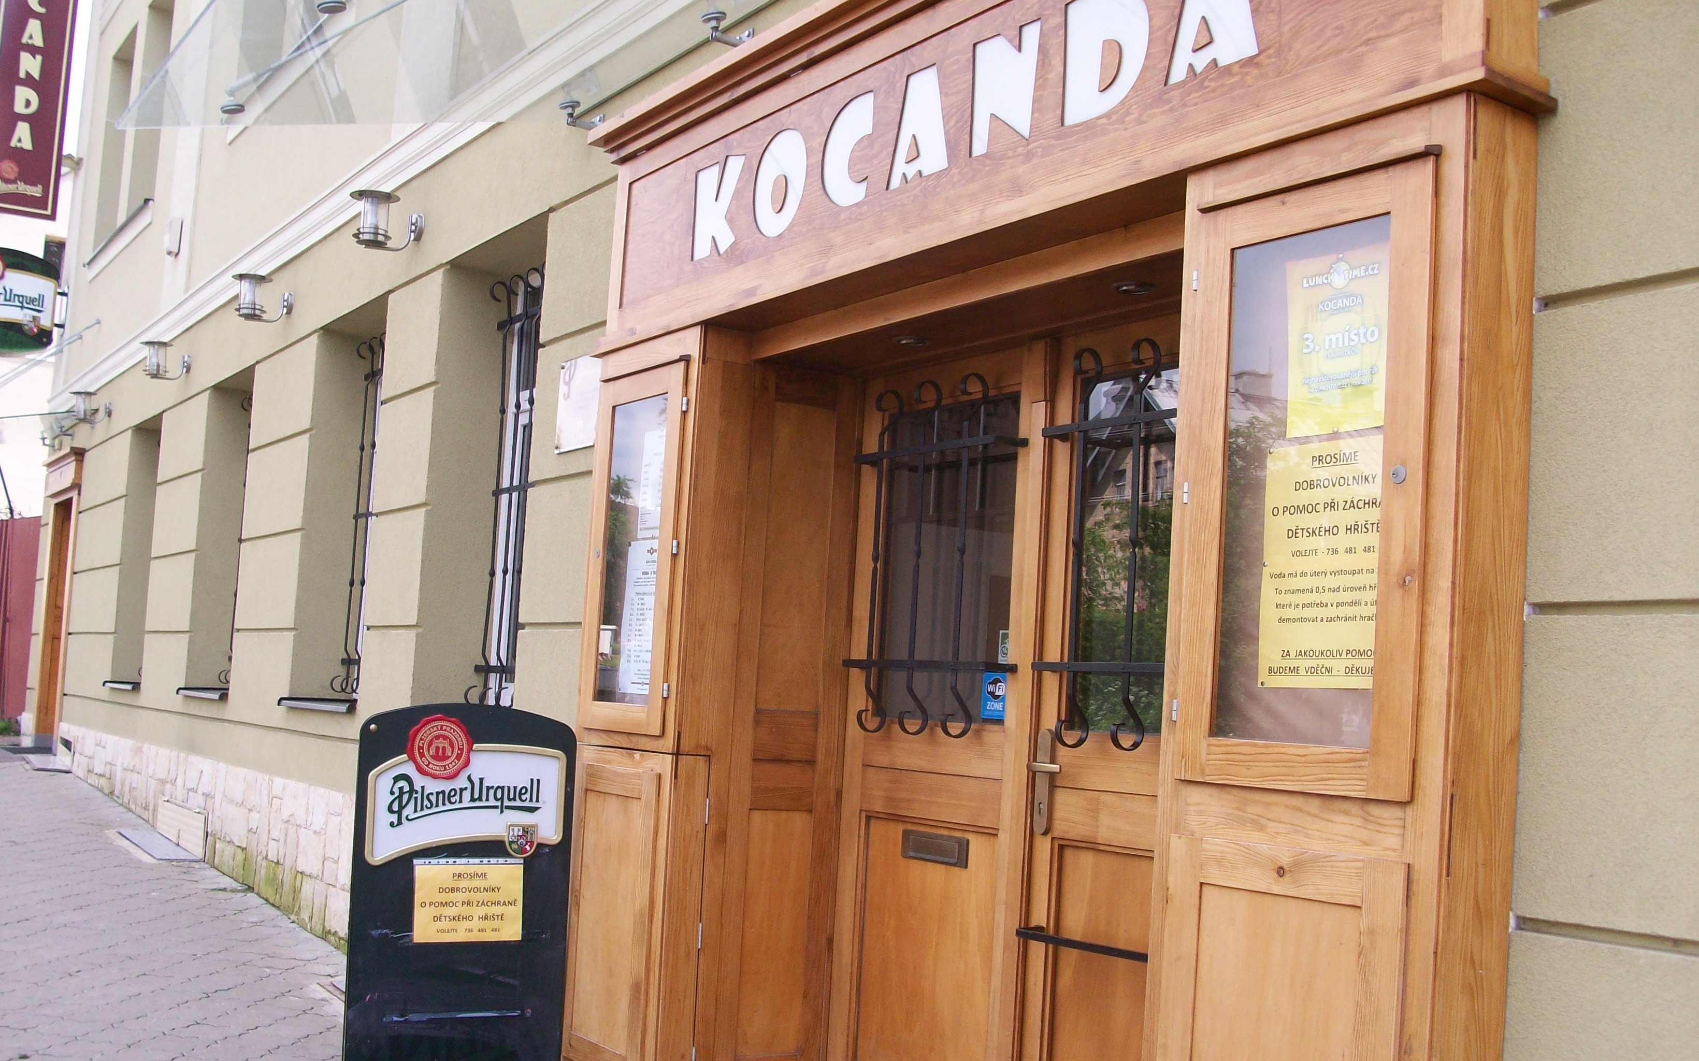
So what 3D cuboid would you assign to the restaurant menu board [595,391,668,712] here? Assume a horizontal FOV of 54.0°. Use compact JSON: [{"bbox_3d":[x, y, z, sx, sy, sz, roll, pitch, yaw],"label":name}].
[{"bbox_3d":[-0.607,0.056,4.717,0.060,0.880,0.360,8,-7,-34],"label":"restaurant menu board"}]

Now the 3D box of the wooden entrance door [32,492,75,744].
[{"bbox_3d":[-6.554,0.749,13.798,0.140,2.060,1.020,8,-7,-34],"label":"wooden entrance door"}]

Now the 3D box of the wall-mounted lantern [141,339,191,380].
[{"bbox_3d":[-4.324,-1.070,10.529,0.310,0.240,0.210,8,-7,-34],"label":"wall-mounted lantern"}]

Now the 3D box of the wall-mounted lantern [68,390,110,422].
[{"bbox_3d":[-5.812,-0.927,12.729,0.310,0.240,0.210,8,-7,-34],"label":"wall-mounted lantern"}]

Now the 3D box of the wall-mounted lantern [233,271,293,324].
[{"bbox_3d":[-3.041,-1.194,8.632,0.310,0.240,0.210,8,-7,-34],"label":"wall-mounted lantern"}]

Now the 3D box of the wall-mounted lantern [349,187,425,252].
[{"bbox_3d":[-1.952,-1.300,7.022,0.310,0.240,0.210,8,-7,-34],"label":"wall-mounted lantern"}]

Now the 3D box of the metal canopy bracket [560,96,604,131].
[{"bbox_3d":[-0.900,-1.382,5.599,0.160,0.100,0.085,8,-7,-34],"label":"metal canopy bracket"}]

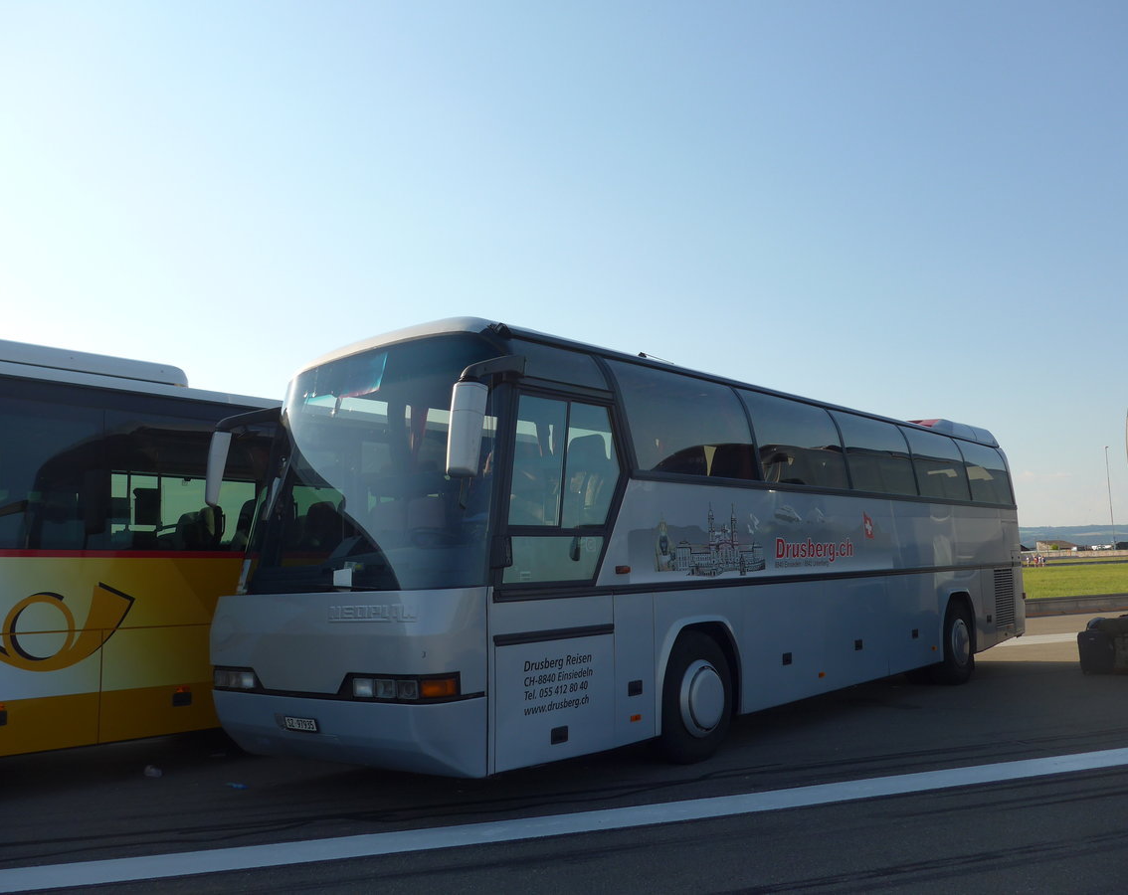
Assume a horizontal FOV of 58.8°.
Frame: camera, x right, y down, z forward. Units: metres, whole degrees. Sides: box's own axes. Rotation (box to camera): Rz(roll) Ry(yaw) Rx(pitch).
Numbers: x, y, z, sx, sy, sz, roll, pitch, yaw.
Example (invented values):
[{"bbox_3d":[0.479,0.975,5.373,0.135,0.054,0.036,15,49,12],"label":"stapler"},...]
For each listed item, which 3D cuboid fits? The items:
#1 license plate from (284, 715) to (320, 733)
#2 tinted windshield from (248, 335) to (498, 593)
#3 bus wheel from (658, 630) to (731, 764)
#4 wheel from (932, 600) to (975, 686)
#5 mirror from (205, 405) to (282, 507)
[{"bbox_3d":[-1.740,1.831,6.627,0.320,0.095,0.020,-8,5,40],"label":"license plate"},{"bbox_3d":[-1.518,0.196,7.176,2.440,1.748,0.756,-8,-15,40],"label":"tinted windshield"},{"bbox_3d":[1.038,2.073,8.280,0.300,1.030,1.030,-8,-9,40],"label":"bus wheel"},{"bbox_3d":[5.007,2.542,12.984,0.320,1.030,1.030,-8,-9,40],"label":"wheel"},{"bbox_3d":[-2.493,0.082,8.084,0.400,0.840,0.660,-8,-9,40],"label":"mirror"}]

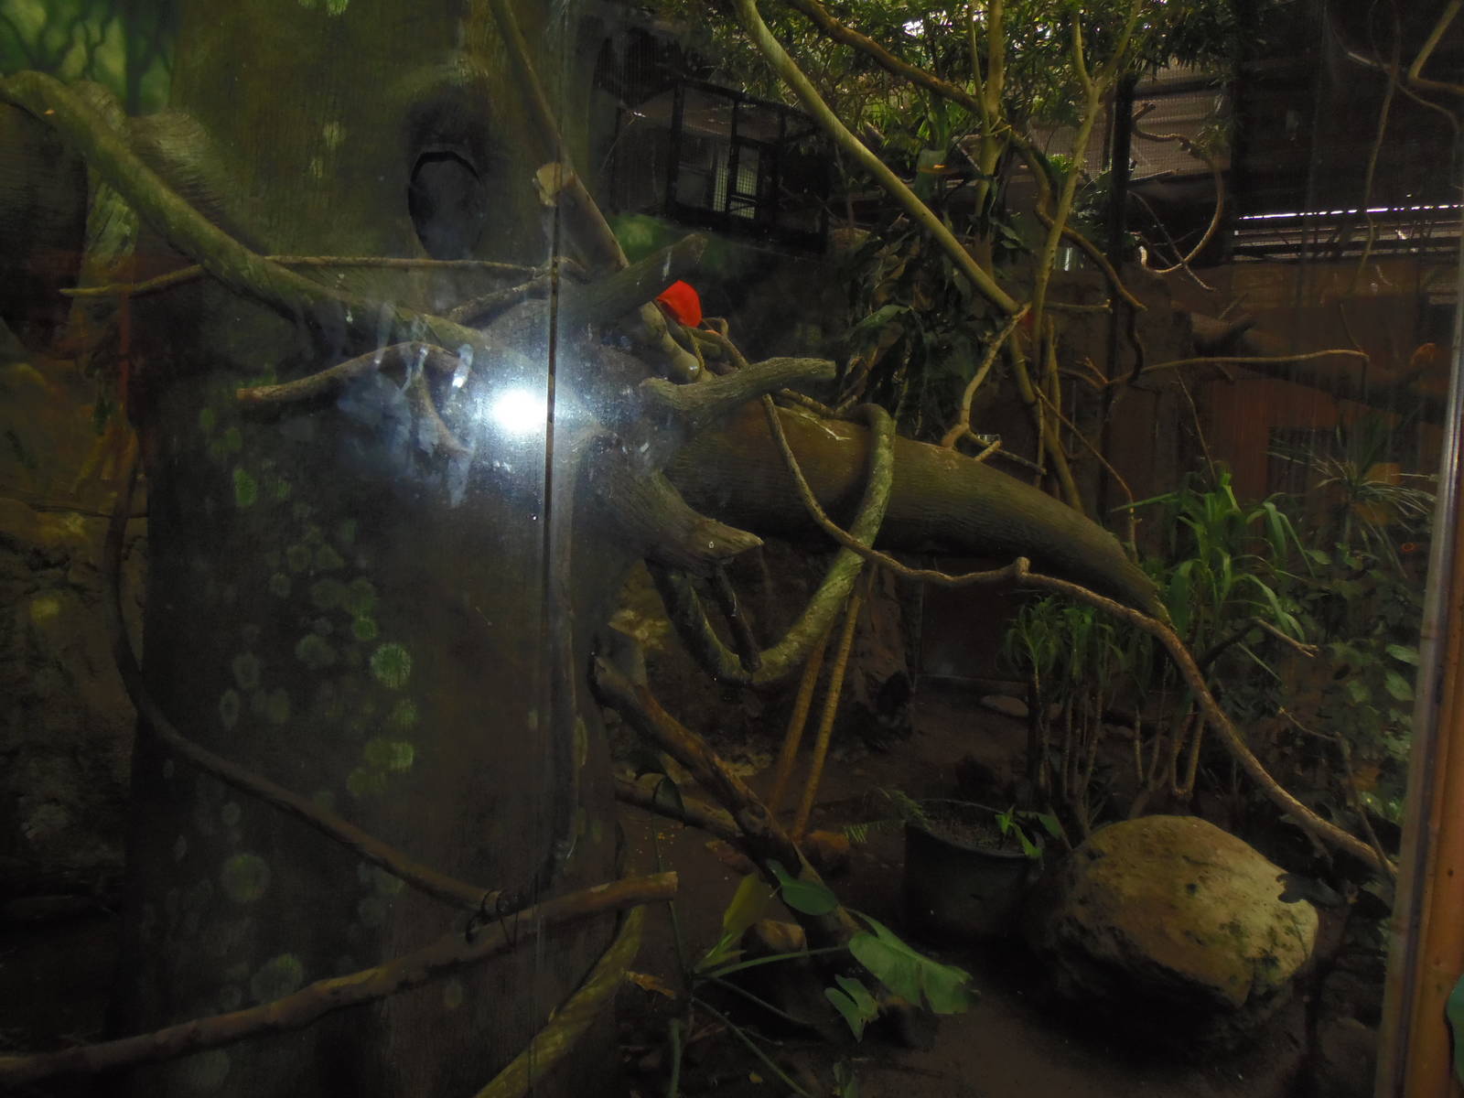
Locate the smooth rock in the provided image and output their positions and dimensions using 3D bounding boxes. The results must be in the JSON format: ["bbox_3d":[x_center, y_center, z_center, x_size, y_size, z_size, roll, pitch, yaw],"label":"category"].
[{"bbox_3d":[1.085,0.940,2.550,0.670,0.480,0.520,4,6,17],"label":"smooth rock"}]

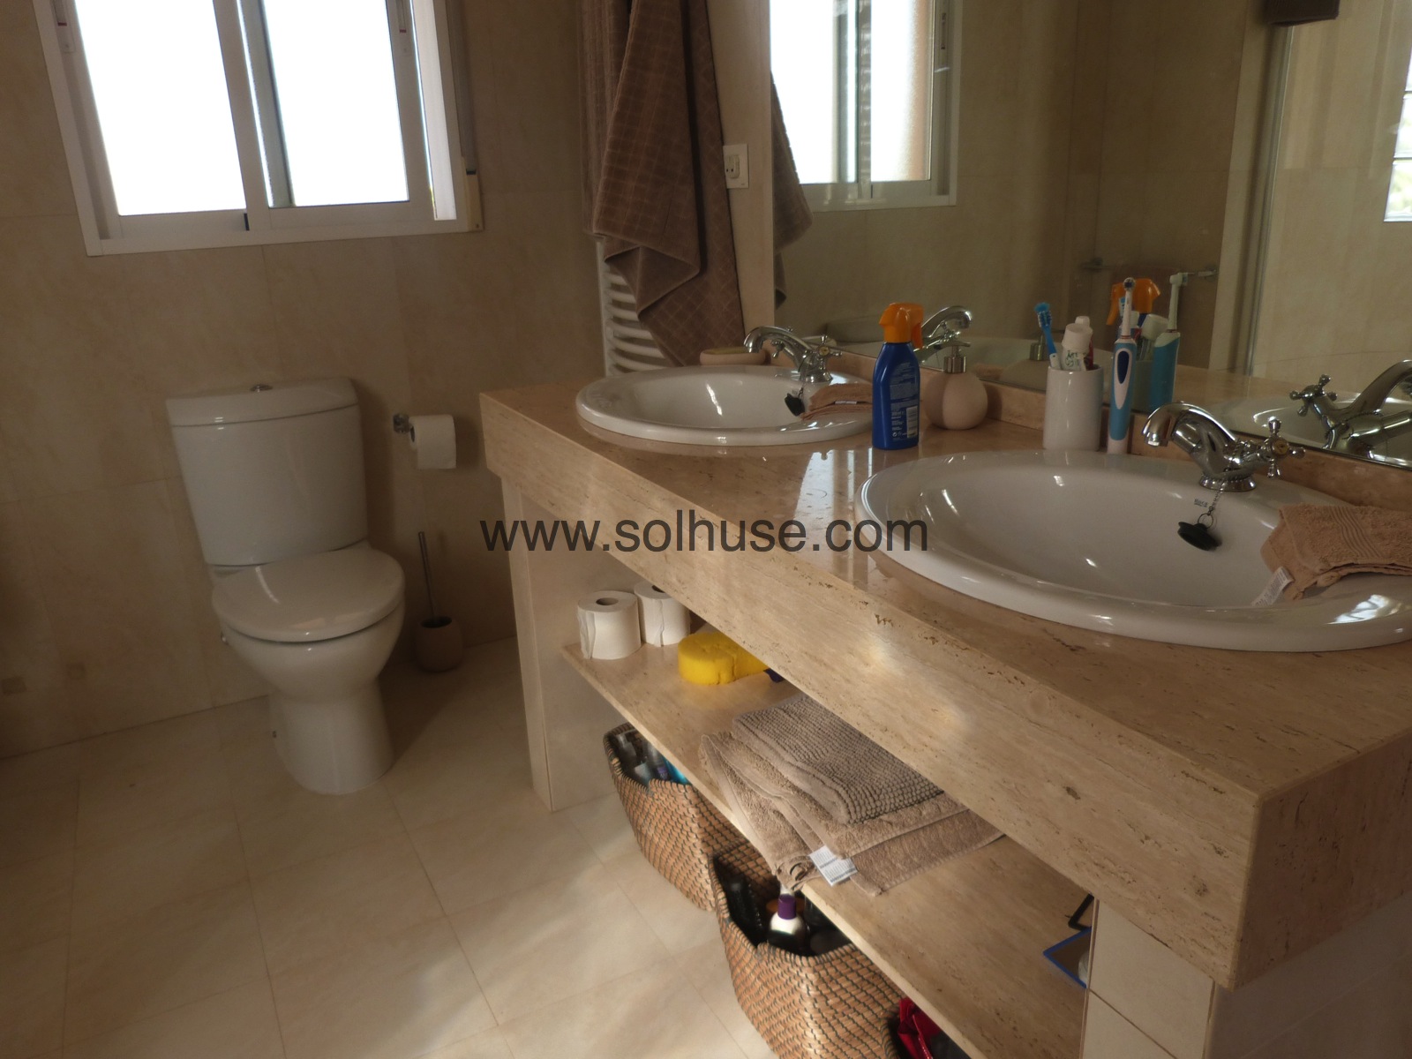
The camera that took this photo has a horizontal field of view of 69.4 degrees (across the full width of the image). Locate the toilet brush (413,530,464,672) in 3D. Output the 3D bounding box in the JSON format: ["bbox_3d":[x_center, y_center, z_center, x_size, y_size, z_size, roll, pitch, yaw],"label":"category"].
[{"bbox_3d":[-0.724,0.186,2.686,0.118,0.385,0.118,-12,21,-27],"label":"toilet brush"}]

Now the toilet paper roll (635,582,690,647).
[{"bbox_3d":[-0.082,0.160,1.972,0.108,0.093,0.108,-2,19,1],"label":"toilet paper roll"}]

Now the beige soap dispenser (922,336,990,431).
[{"bbox_3d":[0.373,-0.217,1.515,0.092,0.128,0.092,-2,19,1],"label":"beige soap dispenser"}]

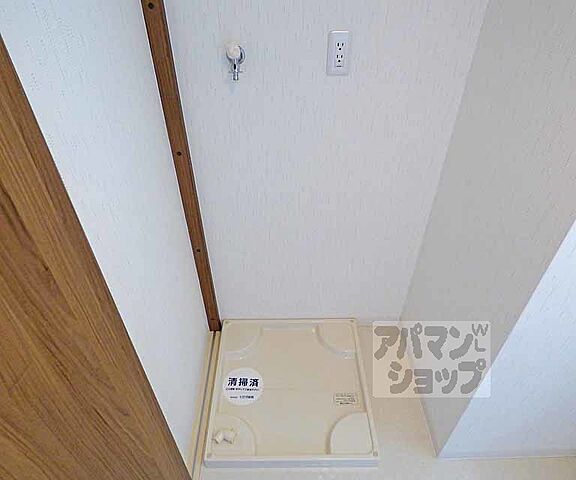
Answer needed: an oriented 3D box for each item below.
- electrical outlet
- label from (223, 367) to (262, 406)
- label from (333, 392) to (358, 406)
[{"bbox_3d":[0.153,-0.553,1.034,0.070,0.120,0.010,0,37,0],"label":"electrical outlet"},{"bbox_3d":[-0.192,0.630,1.495,0.176,0.004,0.176,0,37,0],"label":"label"},{"bbox_3d":[0.242,0.665,1.446,0.108,0.004,0.061,0,37,0],"label":"label"}]

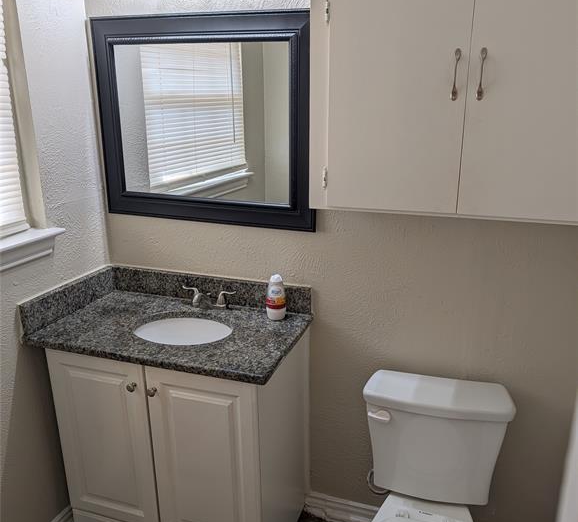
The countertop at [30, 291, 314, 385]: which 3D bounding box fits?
[{"bbox_3d":[-0.406,0.239,1.887,0.874,0.033,0.486,5,17,18],"label":"countertop"}]

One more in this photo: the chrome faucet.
[{"bbox_3d":[-0.313,0.145,1.997,0.237,0.087,0.126,5,17,18],"label":"chrome faucet"}]

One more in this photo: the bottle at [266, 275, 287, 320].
[{"bbox_3d":[-0.045,0.129,1.907,0.075,0.168,0.059,1,16,5],"label":"bottle"}]

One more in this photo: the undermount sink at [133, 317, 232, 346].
[{"bbox_3d":[-0.375,0.325,1.887,0.392,0.149,0.322,5,17,18],"label":"undermount sink"}]

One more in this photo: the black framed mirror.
[{"bbox_3d":[-0.308,-0.486,1.894,0.852,0.709,0.030,5,17,18],"label":"black framed mirror"}]

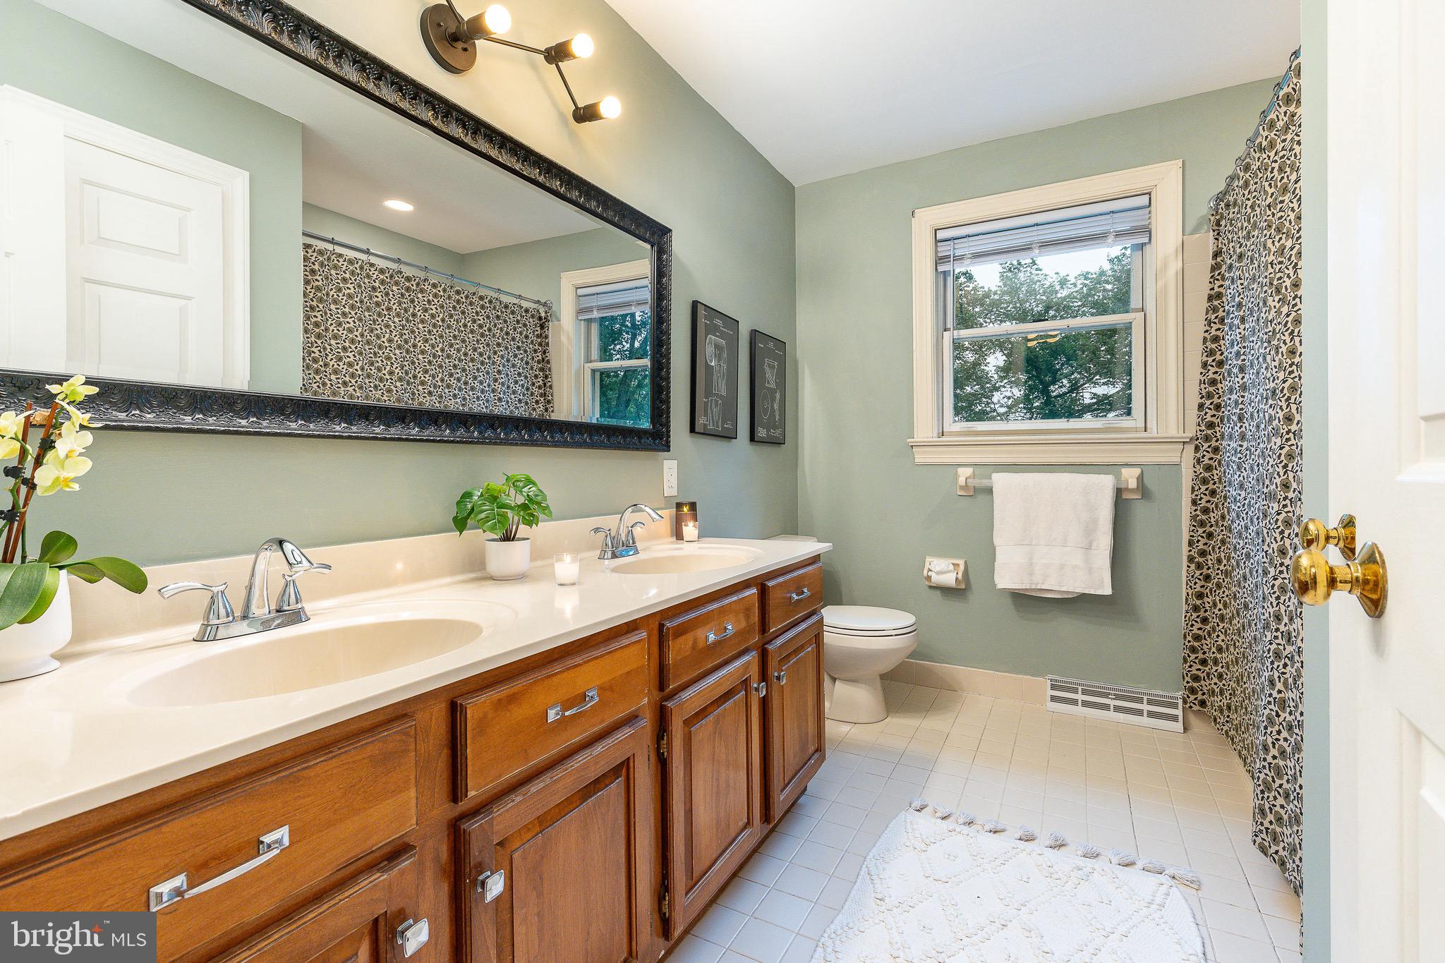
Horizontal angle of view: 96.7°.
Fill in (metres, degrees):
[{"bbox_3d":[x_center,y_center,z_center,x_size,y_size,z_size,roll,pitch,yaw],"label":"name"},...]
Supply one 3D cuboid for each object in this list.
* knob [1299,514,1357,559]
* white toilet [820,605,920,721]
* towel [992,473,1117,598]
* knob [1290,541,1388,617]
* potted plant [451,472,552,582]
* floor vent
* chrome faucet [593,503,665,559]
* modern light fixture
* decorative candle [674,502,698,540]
[{"bbox_3d":[0.869,0.079,0.927,0.057,0.066,0.066,0,1,28],"label":"knob"},{"bbox_3d":[0.469,0.592,2.630,0.660,0.690,0.440,0,1,28],"label":"white toilet"},{"bbox_3d":[1.318,0.217,2.573,0.430,0.495,0.060,0,1,28],"label":"towel"},{"bbox_3d":[0.558,0.089,0.588,0.057,0.067,0.067,0,1,28],"label":"knob"},{"bbox_3d":[-0.438,0.091,1.317,0.200,0.212,0.200,0,1,28],"label":"potted plant"},{"bbox_3d":[1.526,0.860,2.511,0.447,0.137,0.056,0,1,28],"label":"floor vent"},{"bbox_3d":[-0.217,0.122,1.655,0.175,0.134,0.230,0,1,28],"label":"chrome faucet"},{"bbox_3d":[-0.499,-0.977,1.336,0.185,0.220,0.710,0,1,28],"label":"modern light fixture"},{"bbox_3d":[-0.116,0.123,2.014,0.070,0.115,0.070,-1,1,0],"label":"decorative candle"}]

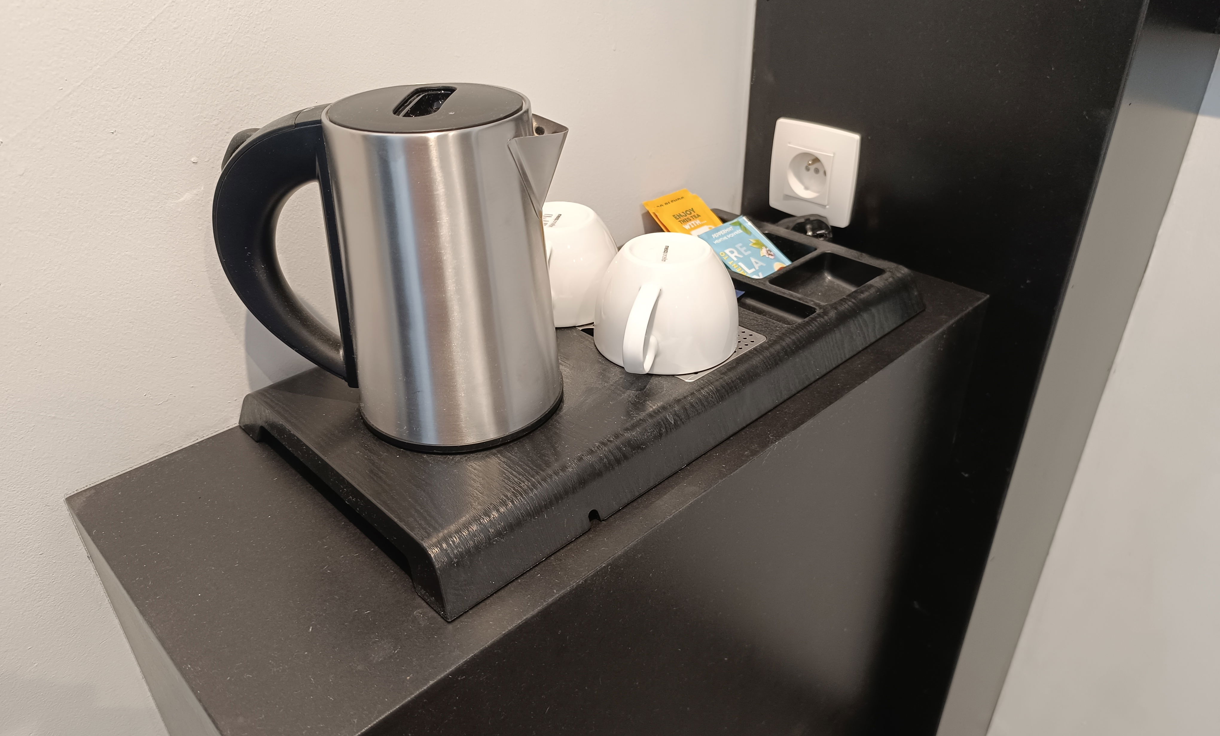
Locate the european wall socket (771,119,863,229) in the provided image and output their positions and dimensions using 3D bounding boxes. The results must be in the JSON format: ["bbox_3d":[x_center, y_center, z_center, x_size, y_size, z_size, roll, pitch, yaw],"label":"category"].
[{"bbox_3d":[0.173,-0.167,0.726,0.011,0.082,0.081,-27,39,-37],"label":"european wall socket"}]

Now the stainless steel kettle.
[{"bbox_3d":[-0.108,-0.055,0.450,0.178,0.166,0.117,-3,31,-3],"label":"stainless steel kettle"}]

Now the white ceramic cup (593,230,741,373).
[{"bbox_3d":[0.032,-0.041,0.524,0.093,0.063,0.114,10,32,18],"label":"white ceramic cup"}]

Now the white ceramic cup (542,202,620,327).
[{"bbox_3d":[-0.040,-0.071,0.576,0.093,0.063,0.114,3,31,7],"label":"white ceramic cup"}]

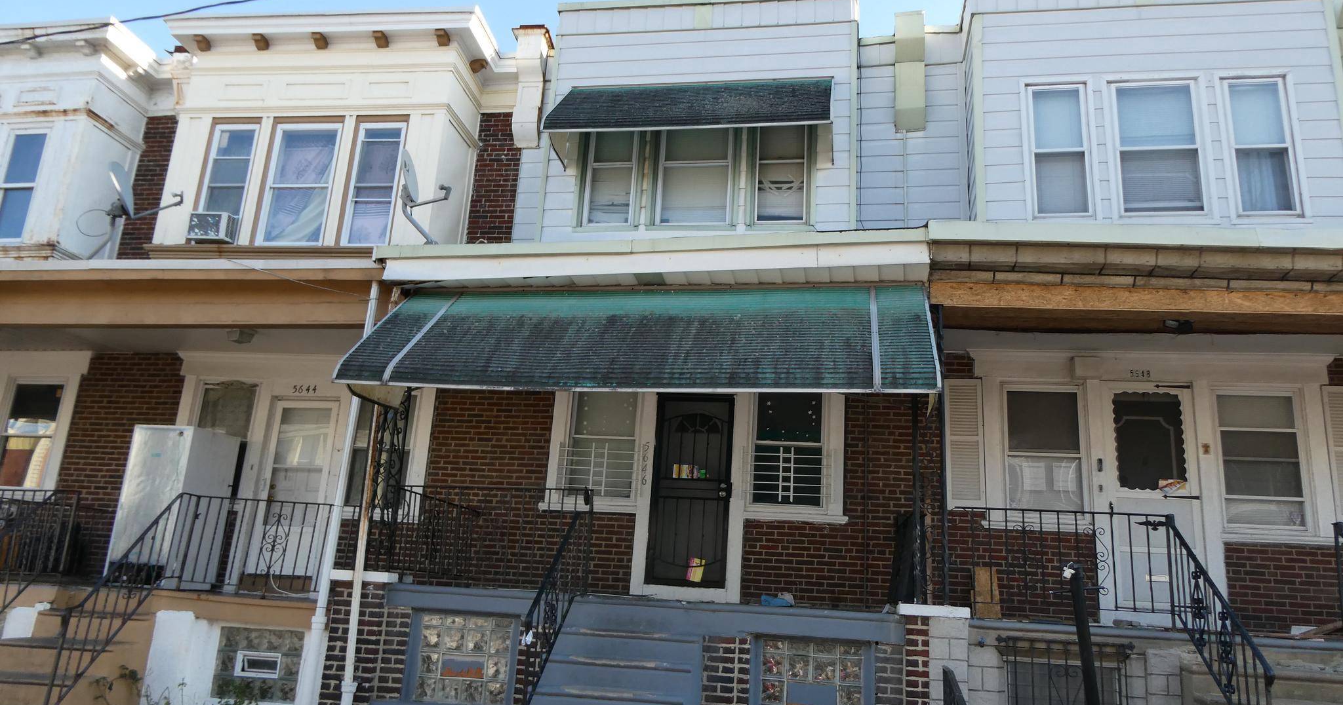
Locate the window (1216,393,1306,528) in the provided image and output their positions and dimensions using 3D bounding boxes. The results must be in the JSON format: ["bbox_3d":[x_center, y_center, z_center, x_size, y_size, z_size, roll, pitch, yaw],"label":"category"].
[{"bbox_3d":[5.778,1.045,9.159,0.704,1.308,0.090,1,-16,10],"label":"window"}]

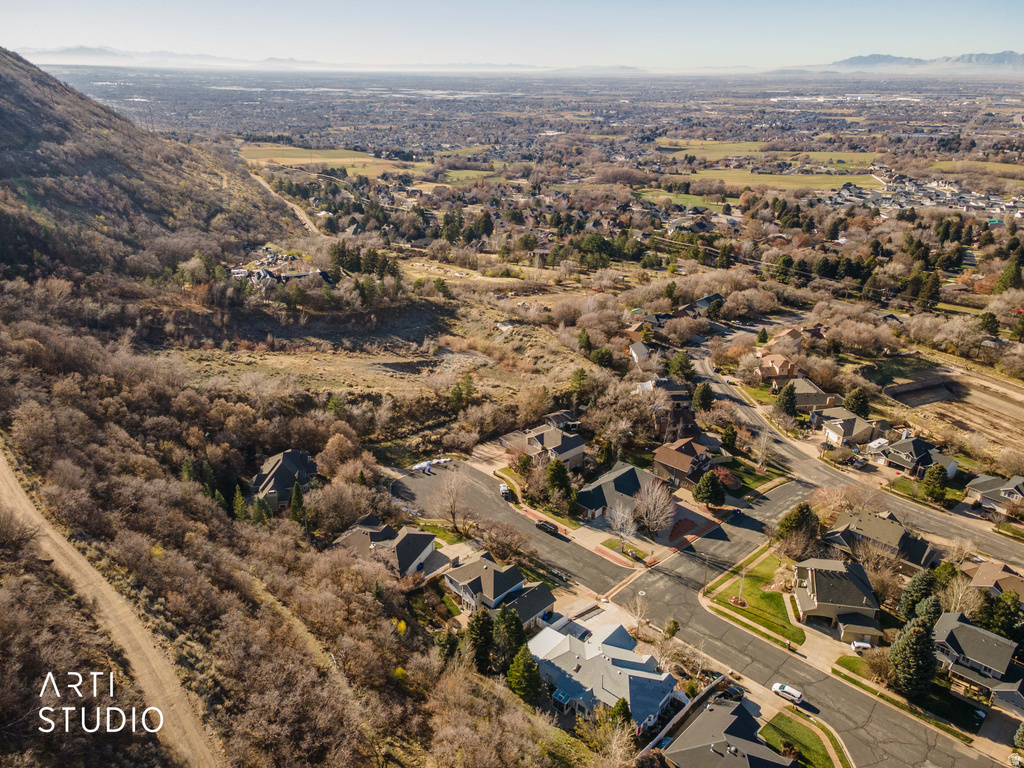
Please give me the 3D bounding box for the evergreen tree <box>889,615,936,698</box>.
[{"bbox_3d":[66.830,44.930,117.490,7.000,15.500,7.000,0,24,0],"label":"evergreen tree"}]

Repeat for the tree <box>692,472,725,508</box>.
[{"bbox_3d":[48.470,25.990,174.150,7.770,10.290,7.770,0,24,0],"label":"tree"}]

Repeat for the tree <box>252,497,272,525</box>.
[{"bbox_3d":[-58.190,29.430,164.890,4.230,7.740,4.230,0,24,0],"label":"tree"}]

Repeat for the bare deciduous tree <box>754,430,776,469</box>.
[{"bbox_3d":[70.010,18.150,195.910,6.290,11.690,6.290,0,24,0],"label":"bare deciduous tree"}]

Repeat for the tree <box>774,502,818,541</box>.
[{"bbox_3d":[66.735,32.462,165.458,9.788,10.083,9.788,0,24,0],"label":"tree"}]

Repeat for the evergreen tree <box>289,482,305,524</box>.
[{"bbox_3d":[-49.710,27.850,162.790,3.180,12.260,3.180,0,24,0],"label":"evergreen tree"}]

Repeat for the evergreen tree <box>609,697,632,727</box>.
[{"bbox_3d":[17.810,53.663,116.004,3.676,6.238,3.676,0,24,0],"label":"evergreen tree"}]

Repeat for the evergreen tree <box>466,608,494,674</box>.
[{"bbox_3d":[-5.430,44.170,122.660,4.790,13.530,4.790,0,24,0],"label":"evergreen tree"}]

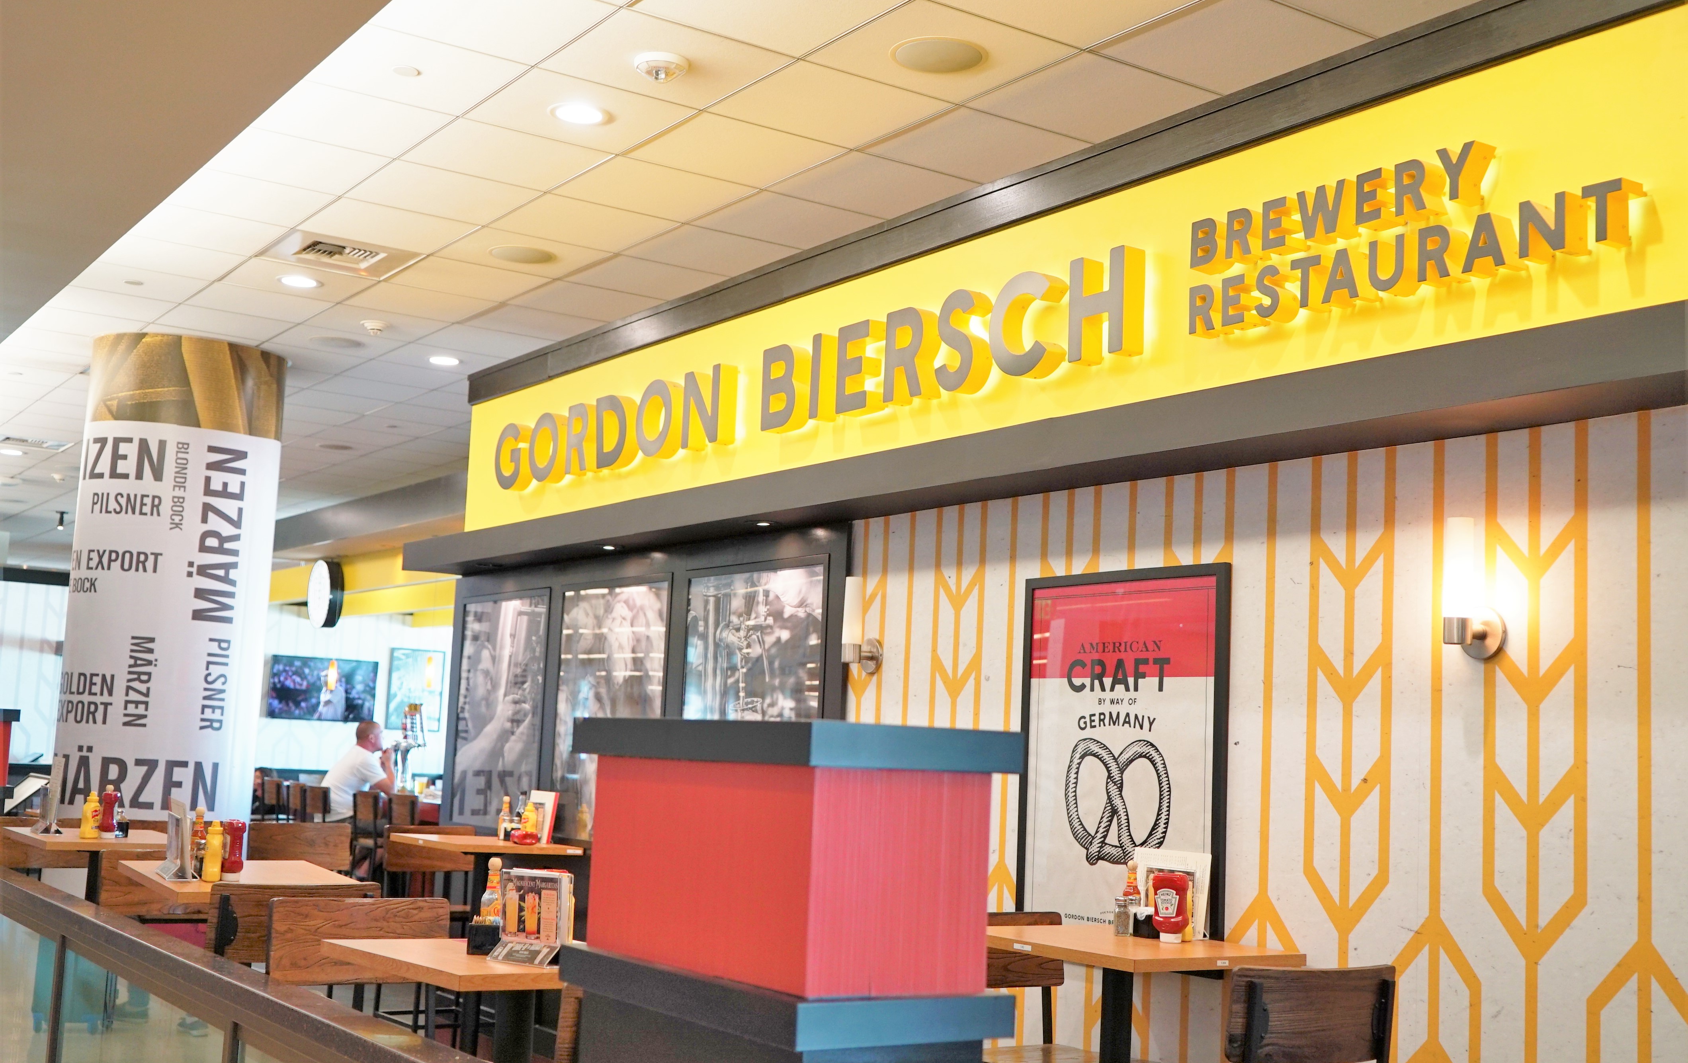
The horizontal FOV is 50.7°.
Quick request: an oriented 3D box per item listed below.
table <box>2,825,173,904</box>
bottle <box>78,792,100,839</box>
[{"bbox_3d":[-3.221,1.834,7.625,0.620,1.050,0.800,7,-8,-35],"label":"table"},{"bbox_3d":[-3.130,1.180,7.400,0.050,0.195,0.070,-1,-8,27],"label":"bottle"}]

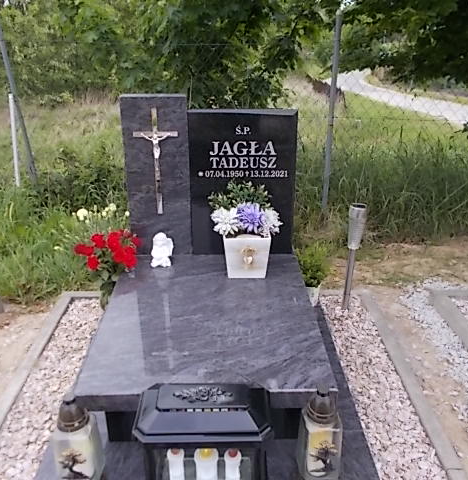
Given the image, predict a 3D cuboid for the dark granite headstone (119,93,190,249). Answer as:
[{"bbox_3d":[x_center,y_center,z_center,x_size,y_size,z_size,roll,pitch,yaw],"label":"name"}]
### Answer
[{"bbox_3d":[-0.331,-0.270,2.125,0.274,0.708,0.083,0,24,-1],"label":"dark granite headstone"}]

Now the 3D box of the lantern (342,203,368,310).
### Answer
[{"bbox_3d":[0.556,0.098,2.264,0.079,0.546,0.079,0,24,-1],"label":"lantern"}]

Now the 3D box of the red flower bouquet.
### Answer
[{"bbox_3d":[-0.570,0.133,2.168,0.278,0.385,0.239,0,24,-1],"label":"red flower bouquet"}]

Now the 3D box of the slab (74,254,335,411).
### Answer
[{"bbox_3d":[-0.091,0.272,1.868,0.780,0.064,0.991,0,24,-1],"label":"slab"}]

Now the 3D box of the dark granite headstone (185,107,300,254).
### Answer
[{"bbox_3d":[0.038,-0.245,2.143,0.463,0.650,0.083,0,24,-1],"label":"dark granite headstone"}]

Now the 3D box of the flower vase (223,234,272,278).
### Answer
[{"bbox_3d":[0.056,0.043,2.067,0.191,0.189,0.185,0,24,-1],"label":"flower vase"}]

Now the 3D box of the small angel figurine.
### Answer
[{"bbox_3d":[-0.317,0.036,2.123,0.099,0.153,0.075,0,24,-1],"label":"small angel figurine"}]

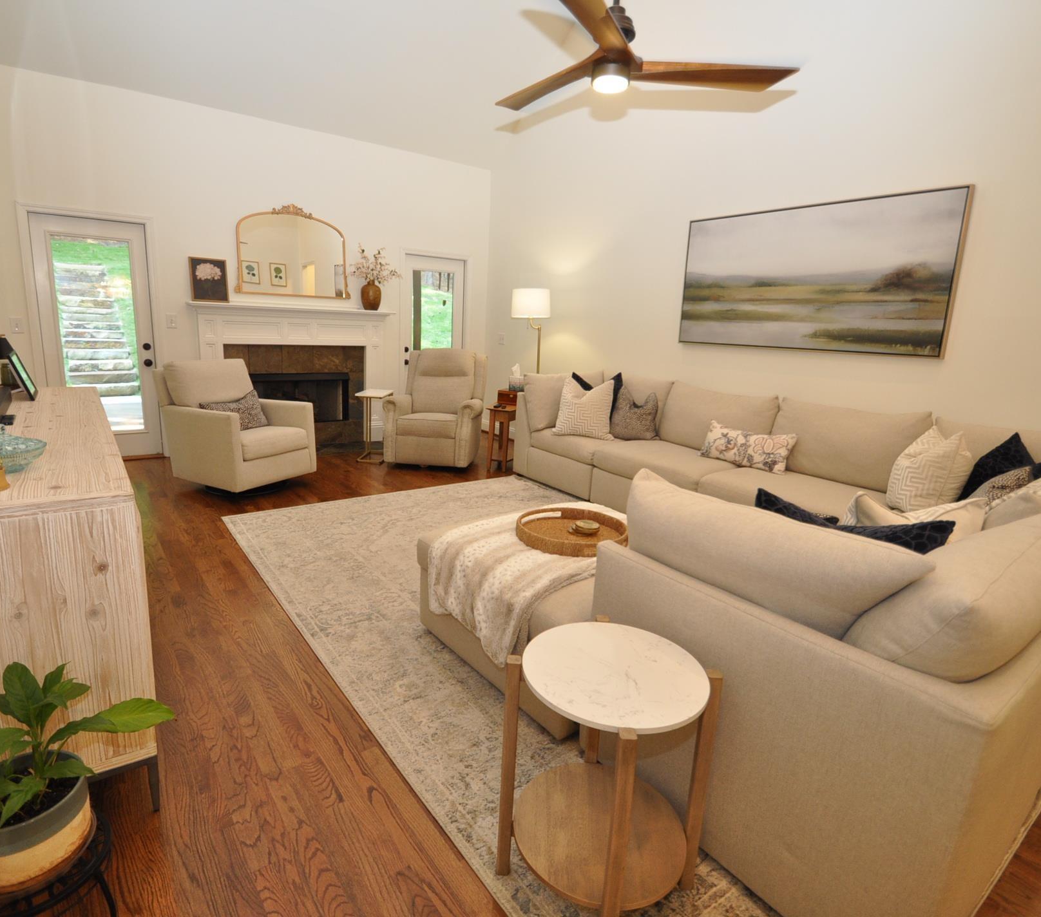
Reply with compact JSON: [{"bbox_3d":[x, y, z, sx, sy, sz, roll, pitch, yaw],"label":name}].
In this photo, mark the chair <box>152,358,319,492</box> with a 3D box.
[{"bbox_3d":[-2.278,-0.288,4.657,0.860,0.930,0.790,10,15,25],"label":"chair"}]

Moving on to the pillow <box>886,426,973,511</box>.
[{"bbox_3d":[2.135,0.038,2.986,0.180,0.440,0.430,18,11,-6],"label":"pillow"}]

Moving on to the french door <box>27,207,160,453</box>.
[{"bbox_3d":[-3.640,-1.018,4.997,0.790,2.030,0.070,-6,15,-37],"label":"french door"}]

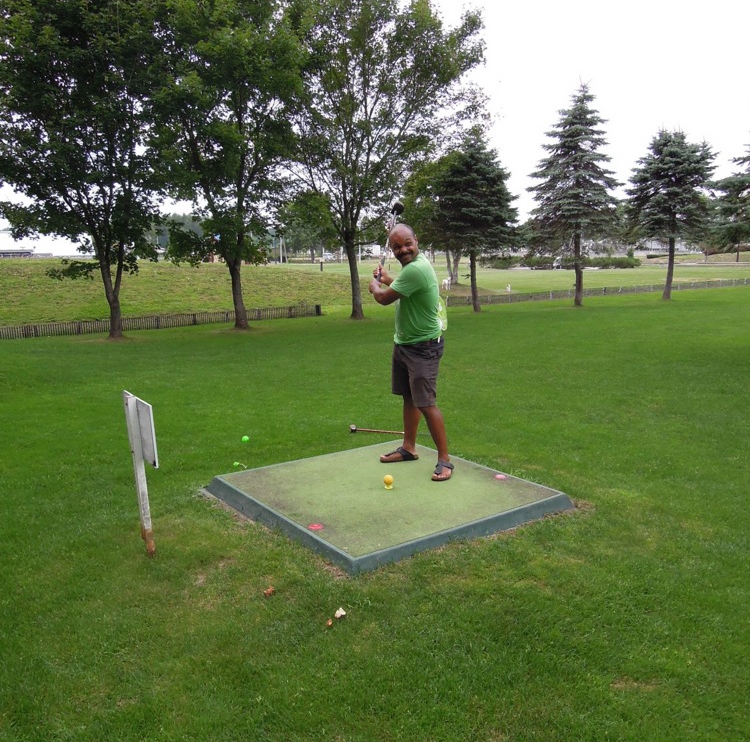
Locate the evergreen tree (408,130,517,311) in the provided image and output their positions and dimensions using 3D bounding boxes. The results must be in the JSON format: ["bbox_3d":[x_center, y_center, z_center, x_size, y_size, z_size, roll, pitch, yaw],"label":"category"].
[{"bbox_3d":[2.662,-4.340,20.181,2.850,5.210,2.850,0,9,0],"label":"evergreen tree"}]

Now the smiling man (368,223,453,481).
[{"bbox_3d":[0.255,-0.151,4.720,0.550,1.690,0.520,-5,10,-28],"label":"smiling man"}]

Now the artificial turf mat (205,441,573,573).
[{"bbox_3d":[0.061,0.793,4.522,1.700,0.100,1.700,-7,12,-36],"label":"artificial turf mat"}]

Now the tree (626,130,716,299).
[{"bbox_3d":[10.317,-5.407,24.133,3.190,5.820,3.190,0,9,0],"label":"tree"}]

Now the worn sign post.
[{"bbox_3d":[-1.219,0.552,3.639,0.080,0.860,0.410,-11,15,-36],"label":"worn sign post"}]

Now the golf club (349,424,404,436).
[{"bbox_3d":[0.162,0.543,6.184,0.770,0.070,0.090,1,9,9],"label":"golf club"}]

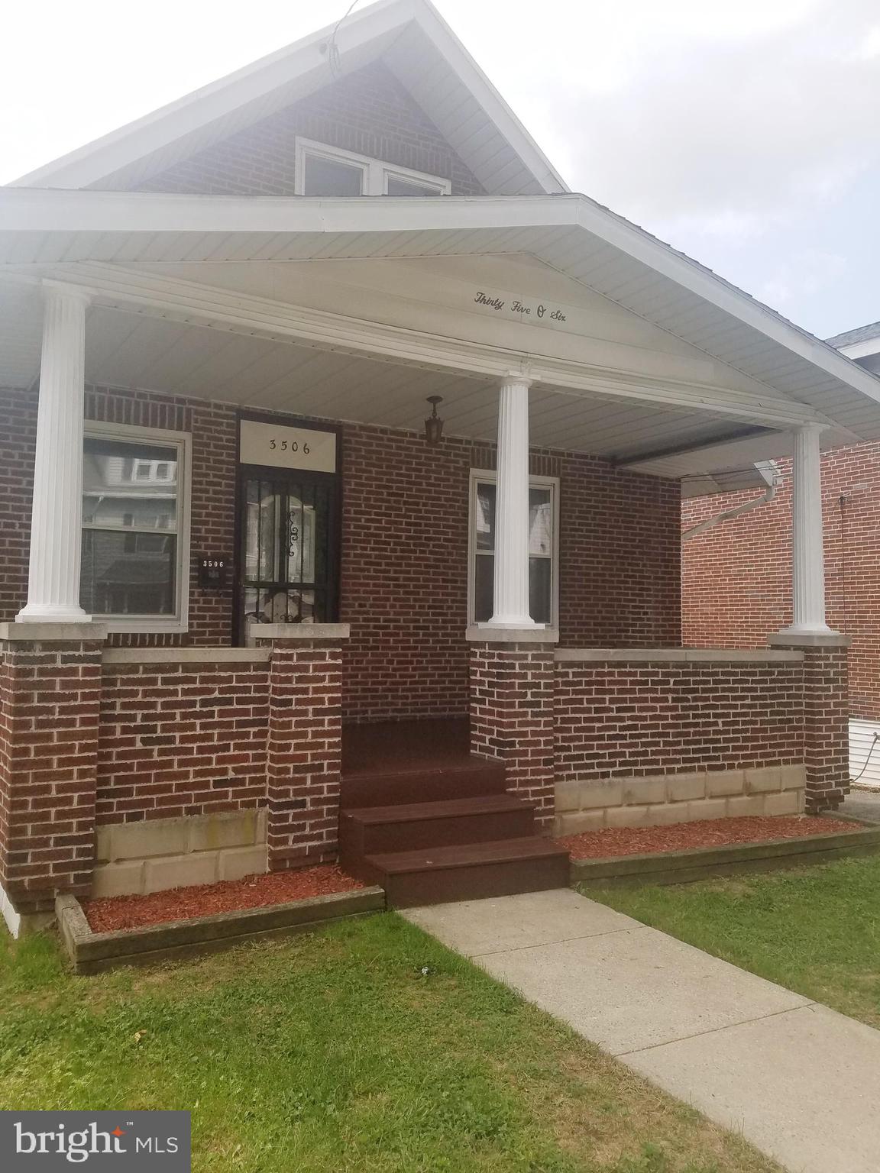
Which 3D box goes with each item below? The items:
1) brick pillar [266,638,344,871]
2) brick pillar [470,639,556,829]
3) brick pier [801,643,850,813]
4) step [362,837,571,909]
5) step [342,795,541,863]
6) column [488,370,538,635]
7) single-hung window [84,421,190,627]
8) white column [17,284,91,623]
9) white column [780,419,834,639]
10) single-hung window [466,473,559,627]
[{"bbox_3d":[-0.891,1.008,5.503,0.419,1.357,0.419,2,-4,-29],"label":"brick pillar"},{"bbox_3d":[0.508,1.032,6.090,0.410,1.277,0.420,2,-3,-29],"label":"brick pillar"},{"bbox_3d":[3.291,1.224,7.793,0.419,1.405,0.419,2,-4,-29],"label":"brick pier"},{"bbox_3d":[0.172,1.711,5.306,1.180,0.205,0.370,2,-4,-29],"label":"step"},{"bbox_3d":[-0.001,1.519,5.646,1.210,0.210,0.405,2,-4,-29],"label":"step"},{"bbox_3d":[0.528,-0.598,6.362,0.350,1.813,0.350,1,-3,0],"label":"column"},{"bbox_3d":[-2.651,-0.482,7.332,1.110,1.718,0.110,2,-4,-29],"label":"single-hung window"},{"bbox_3d":[-2.118,-0.712,4.911,0.350,1.840,0.350,2,-4,-29],"label":"white column"},{"bbox_3d":[3.294,-0.481,7.878,0.350,1.830,0.350,2,-4,-29],"label":"white column"},{"bbox_3d":[0.766,-0.342,9.205,1.120,1.670,0.110,2,-4,-29],"label":"single-hung window"}]

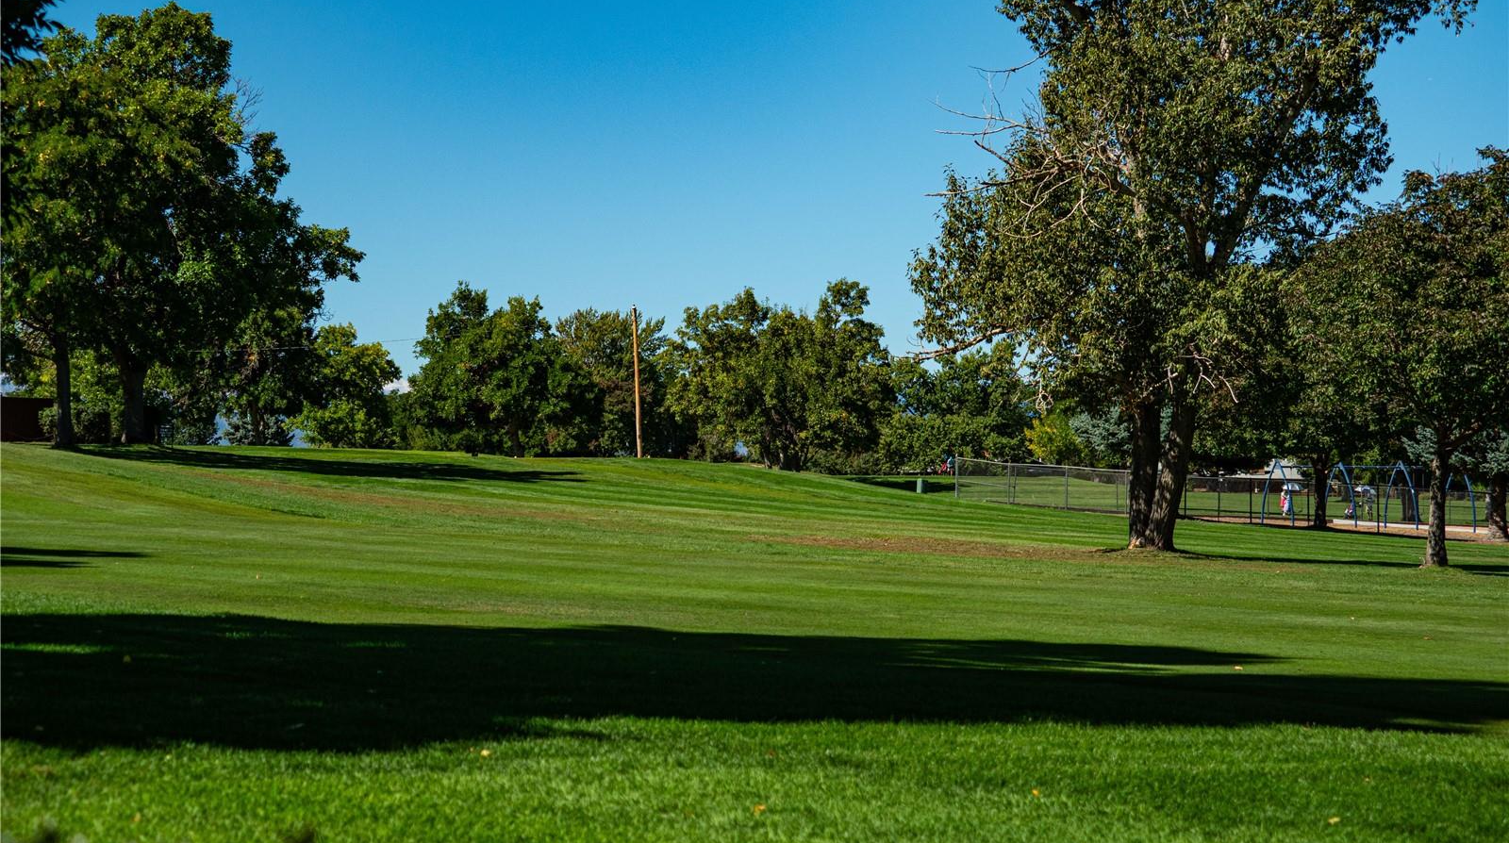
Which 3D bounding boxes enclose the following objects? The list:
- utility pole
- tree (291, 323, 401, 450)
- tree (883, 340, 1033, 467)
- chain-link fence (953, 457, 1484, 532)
[{"bbox_3d":[-6.750,-2.260,200.000,0.290,8.800,0.290,-2,-1,0],"label":"utility pole"},{"bbox_3d":[-22.800,-1.800,195.000,6.400,7.500,6.200,0,-1,0],"label":"tree"},{"bbox_3d":[15.300,-0.950,265.000,11.500,9.900,10.500,0,-1,0],"label":"tree"},{"bbox_3d":[17.425,2.940,138.050,0.100,1.850,31.800,0,1,-33],"label":"chain-link fence"}]

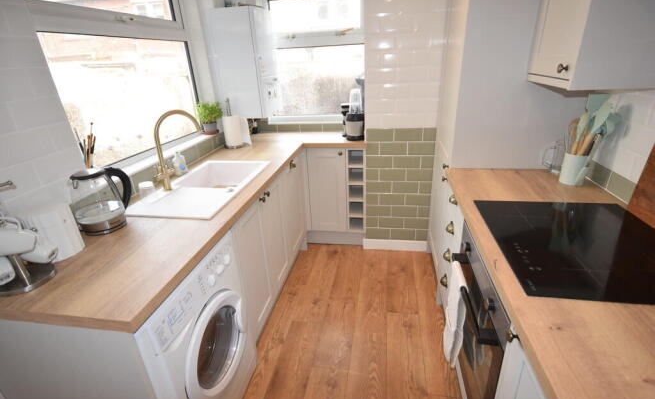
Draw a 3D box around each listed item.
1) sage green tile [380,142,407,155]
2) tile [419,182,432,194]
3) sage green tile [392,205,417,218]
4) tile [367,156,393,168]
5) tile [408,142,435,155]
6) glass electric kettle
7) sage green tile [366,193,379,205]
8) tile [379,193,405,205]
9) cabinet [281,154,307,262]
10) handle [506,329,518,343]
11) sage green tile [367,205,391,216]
[{"bbox_3d":[0.481,-0.367,2.390,0.199,0.098,0.010,1,24,11],"label":"sage green tile"},{"bbox_3d":[0.736,-0.085,2.458,0.090,0.099,0.010,2,24,10],"label":"tile"},{"bbox_3d":[0.612,0.101,2.596,0.199,0.100,0.009,1,24,10],"label":"sage green tile"},{"bbox_3d":[0.395,-0.280,2.485,0.200,0.100,0.009,1,24,10],"label":"tile"},{"bbox_3d":[0.683,-0.366,2.377,0.193,0.100,0.009,1,24,10],"label":"tile"},{"bbox_3d":[-0.894,0.002,1.310,0.215,0.240,0.165,-15,26,-24],"label":"glass electric kettle"},{"bbox_3d":[0.356,0.001,2.581,0.095,0.098,0.010,1,24,11],"label":"sage green tile"},{"bbox_3d":[0.508,0.004,2.573,0.199,0.100,0.009,1,24,10],"label":"tile"},{"bbox_3d":[-0.504,0.061,2.402,0.560,0.700,0.440,1,24,11],"label":"cabinet"},{"bbox_3d":[0.494,0.366,0.878,0.028,0.032,0.032,1,24,10],"label":"handle"},{"bbox_3d":[0.410,0.095,2.613,0.199,0.098,0.010,1,24,11],"label":"sage green tile"}]

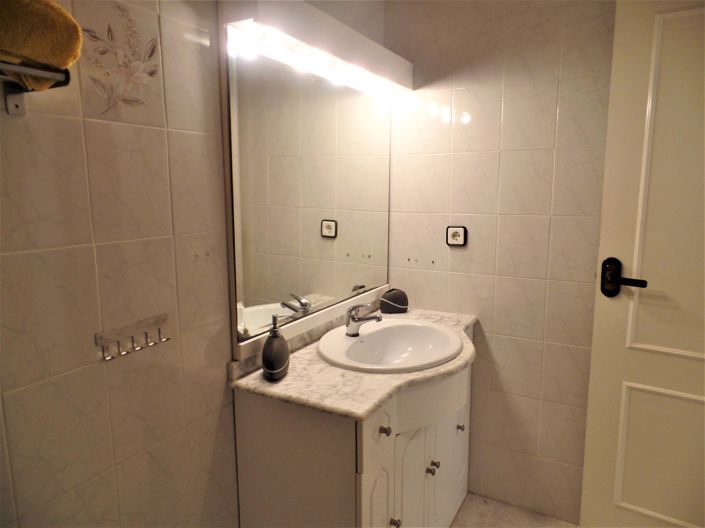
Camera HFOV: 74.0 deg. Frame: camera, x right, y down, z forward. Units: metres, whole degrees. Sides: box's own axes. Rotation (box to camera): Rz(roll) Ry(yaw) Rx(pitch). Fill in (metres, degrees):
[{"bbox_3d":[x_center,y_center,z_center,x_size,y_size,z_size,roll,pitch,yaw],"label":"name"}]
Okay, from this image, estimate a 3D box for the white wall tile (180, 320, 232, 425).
[{"bbox_3d":[-0.387,0.289,1.289,0.010,0.250,0.195,5,10,29],"label":"white wall tile"}]

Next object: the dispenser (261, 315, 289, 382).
[{"bbox_3d":[-0.230,0.242,1.362,0.078,0.189,0.078,0,9,0],"label":"dispenser"}]

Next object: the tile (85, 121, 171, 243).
[{"bbox_3d":[-0.489,-0.180,1.040,0.010,0.250,0.200,5,10,29],"label":"tile"}]

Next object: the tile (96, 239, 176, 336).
[{"bbox_3d":[-0.487,0.068,1.080,0.010,0.250,0.200,5,10,29],"label":"tile"}]

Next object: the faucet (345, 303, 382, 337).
[{"bbox_3d":[0.044,0.203,1.701,0.145,0.120,0.050,3,10,24],"label":"faucet"}]

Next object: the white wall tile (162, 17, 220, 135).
[{"bbox_3d":[-0.393,-0.456,1.171,0.010,0.250,0.195,5,10,29],"label":"white wall tile"}]

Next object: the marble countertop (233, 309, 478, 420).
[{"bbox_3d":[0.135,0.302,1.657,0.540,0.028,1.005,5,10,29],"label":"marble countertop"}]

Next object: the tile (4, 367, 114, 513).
[{"bbox_3d":[-0.585,0.344,0.946,0.010,0.250,0.200,5,10,29],"label":"tile"}]

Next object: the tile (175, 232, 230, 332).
[{"bbox_3d":[-0.389,0.041,1.250,0.010,0.250,0.195,5,10,29],"label":"tile"}]

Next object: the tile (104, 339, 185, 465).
[{"bbox_3d":[-0.485,0.316,1.119,0.010,0.250,0.200,5,10,29],"label":"tile"}]

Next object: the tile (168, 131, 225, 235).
[{"bbox_3d":[-0.391,-0.208,1.210,0.010,0.250,0.195,5,10,29],"label":"tile"}]

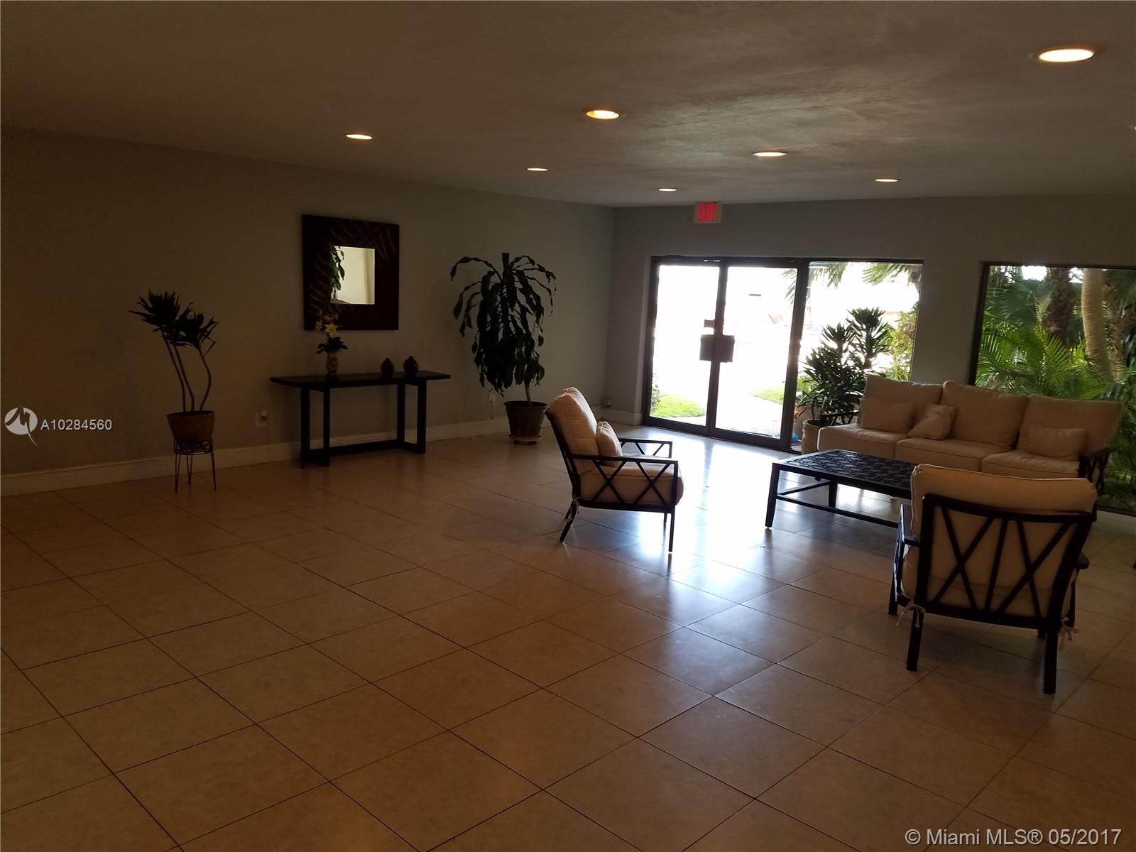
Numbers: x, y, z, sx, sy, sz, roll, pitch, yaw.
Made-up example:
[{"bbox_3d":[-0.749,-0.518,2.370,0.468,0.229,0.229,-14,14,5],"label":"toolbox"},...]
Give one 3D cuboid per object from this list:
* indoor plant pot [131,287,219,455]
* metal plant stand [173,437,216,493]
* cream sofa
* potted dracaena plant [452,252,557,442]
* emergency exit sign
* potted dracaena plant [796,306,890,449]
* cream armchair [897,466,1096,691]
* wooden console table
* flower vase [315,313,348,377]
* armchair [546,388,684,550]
[{"bbox_3d":[-2.833,-0.394,6.162,0.618,1.117,0.494,-2,10,-25],"label":"indoor plant pot"},{"bbox_3d":[-2.760,0.282,6.322,0.322,0.380,0.322,-1,10,-24],"label":"metal plant stand"},{"bbox_3d":[3.233,0.144,7.156,2.118,0.934,0.894,12,13,43],"label":"cream sofa"},{"bbox_3d":[-0.628,-0.742,8.440,1.022,1.896,0.927,2,10,-4],"label":"potted dracaena plant"},{"bbox_3d":[1.509,-2.307,9.264,0.320,0.220,0.060,12,13,42],"label":"emergency exit sign"},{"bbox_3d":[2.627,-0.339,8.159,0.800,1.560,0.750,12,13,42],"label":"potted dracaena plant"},{"bbox_3d":[1.966,0.690,4.027,0.750,0.850,0.870,6,10,18],"label":"cream armchair"},{"bbox_3d":[-1.808,-0.081,7.672,0.442,0.738,1.576,12,13,43],"label":"wooden console table"},{"bbox_3d":[-2.052,-0.686,7.381,0.250,0.570,0.260,12,13,42],"label":"flower vase"},{"bbox_3d":[0.315,0.251,5.752,0.930,0.966,0.750,3,10,3],"label":"armchair"}]

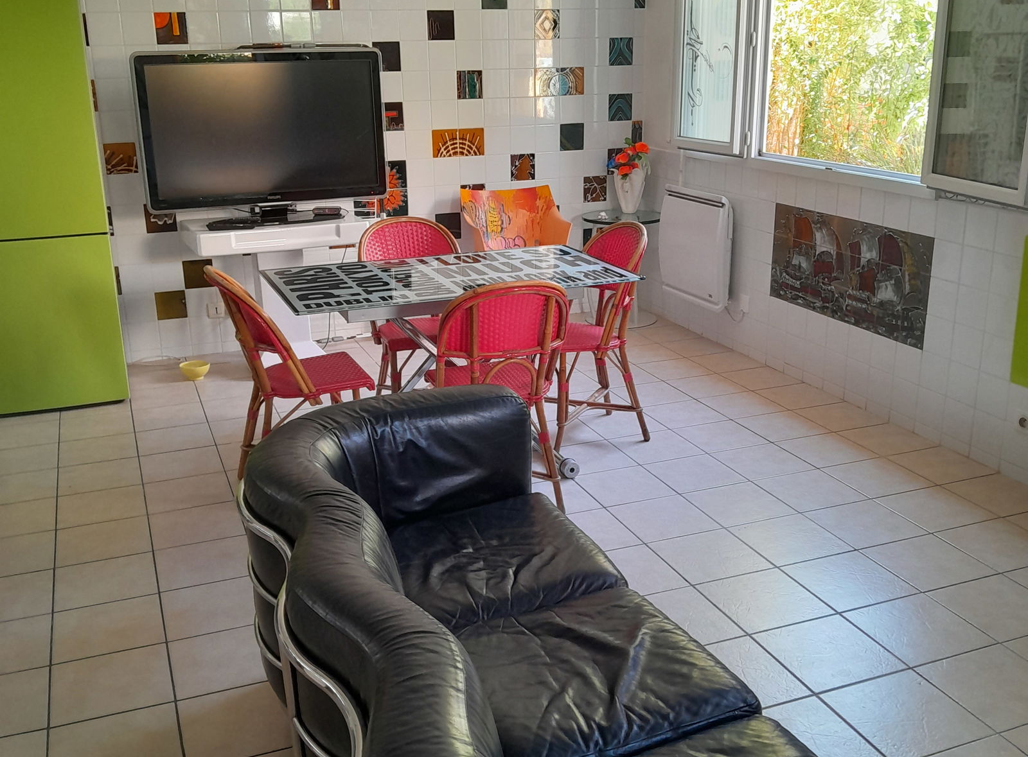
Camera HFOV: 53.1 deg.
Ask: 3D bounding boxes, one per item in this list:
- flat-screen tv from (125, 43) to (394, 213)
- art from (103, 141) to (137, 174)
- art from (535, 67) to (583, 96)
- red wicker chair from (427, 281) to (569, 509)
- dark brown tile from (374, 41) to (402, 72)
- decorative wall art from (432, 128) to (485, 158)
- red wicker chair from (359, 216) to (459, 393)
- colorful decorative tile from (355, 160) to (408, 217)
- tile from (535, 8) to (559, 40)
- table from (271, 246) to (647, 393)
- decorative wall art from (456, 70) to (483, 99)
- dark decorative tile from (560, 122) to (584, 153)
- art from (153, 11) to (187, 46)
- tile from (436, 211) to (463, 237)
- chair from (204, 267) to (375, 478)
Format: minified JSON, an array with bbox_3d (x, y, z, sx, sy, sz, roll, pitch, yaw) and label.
[{"bbox_3d":[-1.223,-1.230,5.064,1.168,0.736,0.100,-7,19,-18],"label":"flat-screen tv"},{"bbox_3d":[-1.929,-1.079,5.053,0.150,0.150,0.015,-7,19,-20],"label":"art"},{"bbox_3d":[0.262,-1.676,5.810,0.303,0.150,0.012,-7,19,-18],"label":"art"},{"bbox_3d":[-0.062,0.036,3.588,0.460,0.850,0.480,-7,19,-18],"label":"red wicker chair"},{"bbox_3d":[-0.668,-1.696,5.433,0.150,0.150,0.015,-8,19,-20],"label":"dark brown tile"},{"bbox_3d":[-0.303,-1.305,5.697,0.302,0.150,0.015,-8,19,-20],"label":"decorative wall art"},{"bbox_3d":[-0.388,-0.218,4.285,0.460,0.880,0.530,-7,19,-20],"label":"red wicker chair"},{"bbox_3d":[-0.731,-1.031,5.640,0.303,0.303,0.012,-7,19,-18],"label":"colorful decorative tile"},{"bbox_3d":[0.189,-1.960,5.695,0.150,0.150,0.012,-7,19,-18],"label":"tile"},{"bbox_3d":[-0.245,-0.016,3.860,1.240,0.755,0.710,-7,19,-20],"label":"table"},{"bbox_3d":[-0.238,-1.610,5.644,0.150,0.150,0.012,-7,19,-18],"label":"decorative wall art"},{"bbox_3d":[0.336,-1.382,5.878,0.150,0.150,0.015,-7,19,-20],"label":"dark decorative tile"},{"bbox_3d":[-1.652,-1.691,4.971,0.150,0.150,0.015,-7,19,-20],"label":"art"},{"bbox_3d":[-0.366,-0.859,5.814,0.150,0.150,0.015,-8,19,-20],"label":"tile"},{"bbox_3d":[-0.785,0.014,3.603,0.525,0.865,0.460,-8,19,-20],"label":"chair"}]

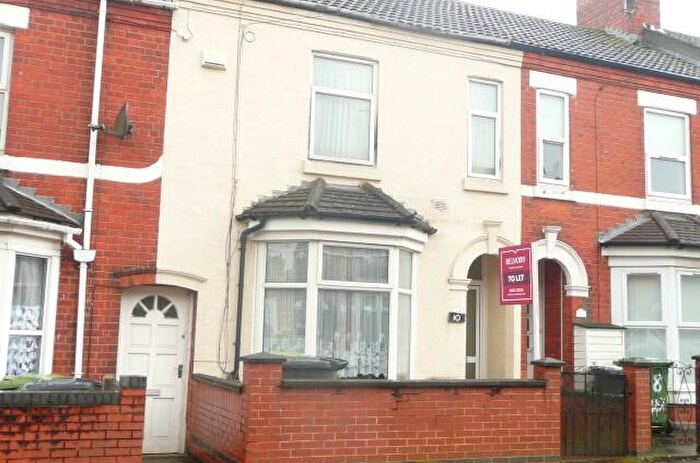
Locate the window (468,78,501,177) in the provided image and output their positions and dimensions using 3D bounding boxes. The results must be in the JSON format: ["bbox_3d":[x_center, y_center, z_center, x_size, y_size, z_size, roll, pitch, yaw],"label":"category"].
[{"bbox_3d":[1.967,-1.493,11.869,0.568,1.453,0.090,5,-8,-22],"label":"window"}]

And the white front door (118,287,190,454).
[{"bbox_3d":[-2.385,1.677,9.813,0.880,2.000,0.080,5,-8,-22],"label":"white front door"}]

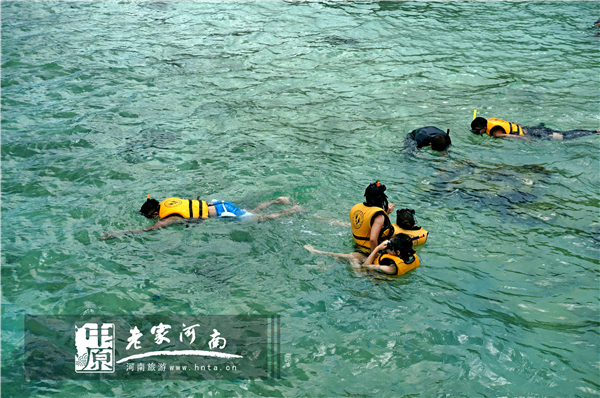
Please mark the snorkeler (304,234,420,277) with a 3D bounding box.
[{"bbox_3d":[0.656,0.651,10.295,1.100,0.800,0.520,10,24,23],"label":"snorkeler"}]

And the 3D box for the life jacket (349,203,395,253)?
[{"bbox_3d":[0.732,0.302,10.385,0.330,0.480,0.420,-16,27,-34],"label":"life jacket"}]

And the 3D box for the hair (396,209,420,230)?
[{"bbox_3d":[1.112,0.210,10.398,0.200,0.220,0.220,2,22,5],"label":"hair"}]

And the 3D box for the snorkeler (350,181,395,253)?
[{"bbox_3d":[0.763,0.503,10.394,0.450,1.450,0.480,-16,27,-34],"label":"snorkeler"}]

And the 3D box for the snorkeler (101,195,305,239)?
[{"bbox_3d":[-1.085,0.195,11.300,2.150,0.420,0.750,-4,22,-9],"label":"snorkeler"}]

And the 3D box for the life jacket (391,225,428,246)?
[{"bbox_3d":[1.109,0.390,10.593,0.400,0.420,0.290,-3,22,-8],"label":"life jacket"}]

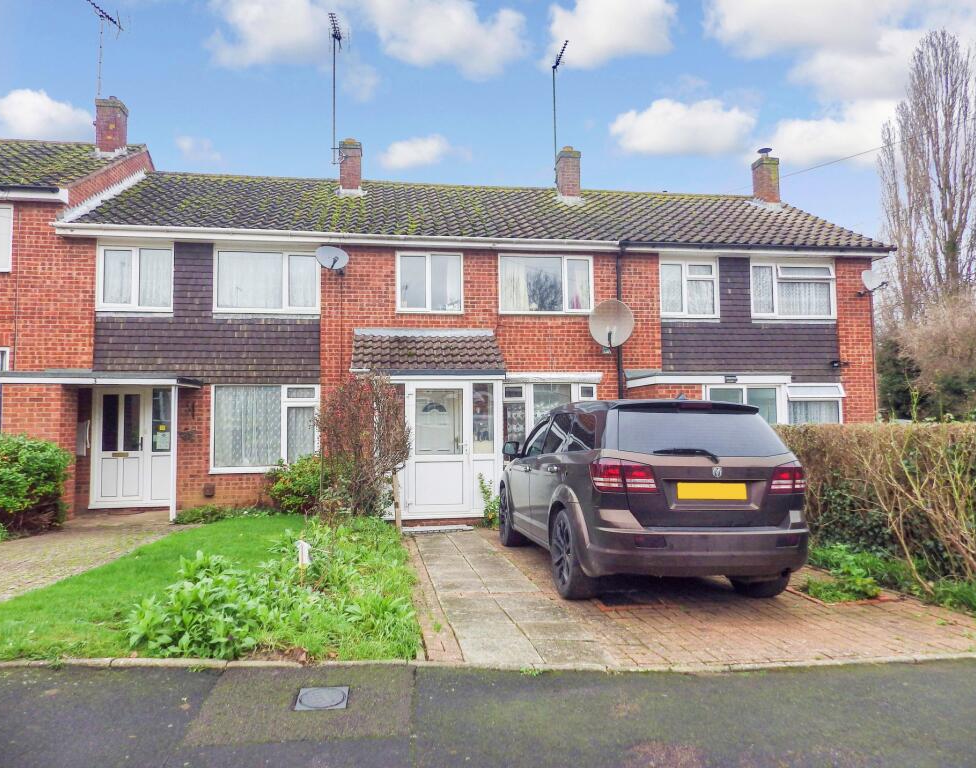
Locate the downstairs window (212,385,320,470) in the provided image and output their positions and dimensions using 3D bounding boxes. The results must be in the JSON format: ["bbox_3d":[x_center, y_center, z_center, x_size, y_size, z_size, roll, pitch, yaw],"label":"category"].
[{"bbox_3d":[-3.857,0.764,11.281,1.820,1.510,0.110,0,-3,-9],"label":"downstairs window"}]

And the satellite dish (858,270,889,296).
[{"bbox_3d":[7.644,-2.005,12.921,0.470,0.480,0.380,0,-4,-14],"label":"satellite dish"}]

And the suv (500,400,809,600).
[{"bbox_3d":[1.335,1.060,6.910,1.920,1.710,4.860,1,-5,-8],"label":"suv"}]

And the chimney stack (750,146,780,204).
[{"bbox_3d":[6.691,-4.989,15.722,0.480,1.389,0.480,0,-3,-8],"label":"chimney stack"}]

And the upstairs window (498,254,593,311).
[{"bbox_3d":[1.096,-1.873,12.187,1.810,1.090,0.100,0,-3,-8],"label":"upstairs window"}]

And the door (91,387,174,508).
[{"bbox_3d":[-5.997,1.065,10.992,1.290,2.040,0.100,0,-3,-8],"label":"door"}]

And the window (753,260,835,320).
[{"bbox_3d":[6.056,-1.834,12.894,1.810,1.160,0.100,0,-3,-8],"label":"window"}]

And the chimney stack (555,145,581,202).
[{"bbox_3d":[1.845,-4.841,15.001,0.480,1.263,0.480,0,-3,-8],"label":"chimney stack"}]

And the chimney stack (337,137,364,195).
[{"bbox_3d":[-3.003,-4.785,14.284,0.480,1.227,0.480,0,-3,-8],"label":"chimney stack"}]

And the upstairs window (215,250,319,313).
[{"bbox_3d":[-3.872,-1.804,11.432,1.800,1.120,0.100,0,-3,-8],"label":"upstairs window"}]

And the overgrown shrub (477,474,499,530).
[{"bbox_3d":[0.024,1.874,10.377,0.450,0.860,0.420,0,-3,-9],"label":"overgrown shrub"}]

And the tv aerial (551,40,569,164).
[{"bbox_3d":[1.745,-6.567,15.394,0.380,2.780,1.100,0,-4,-12],"label":"tv aerial"}]

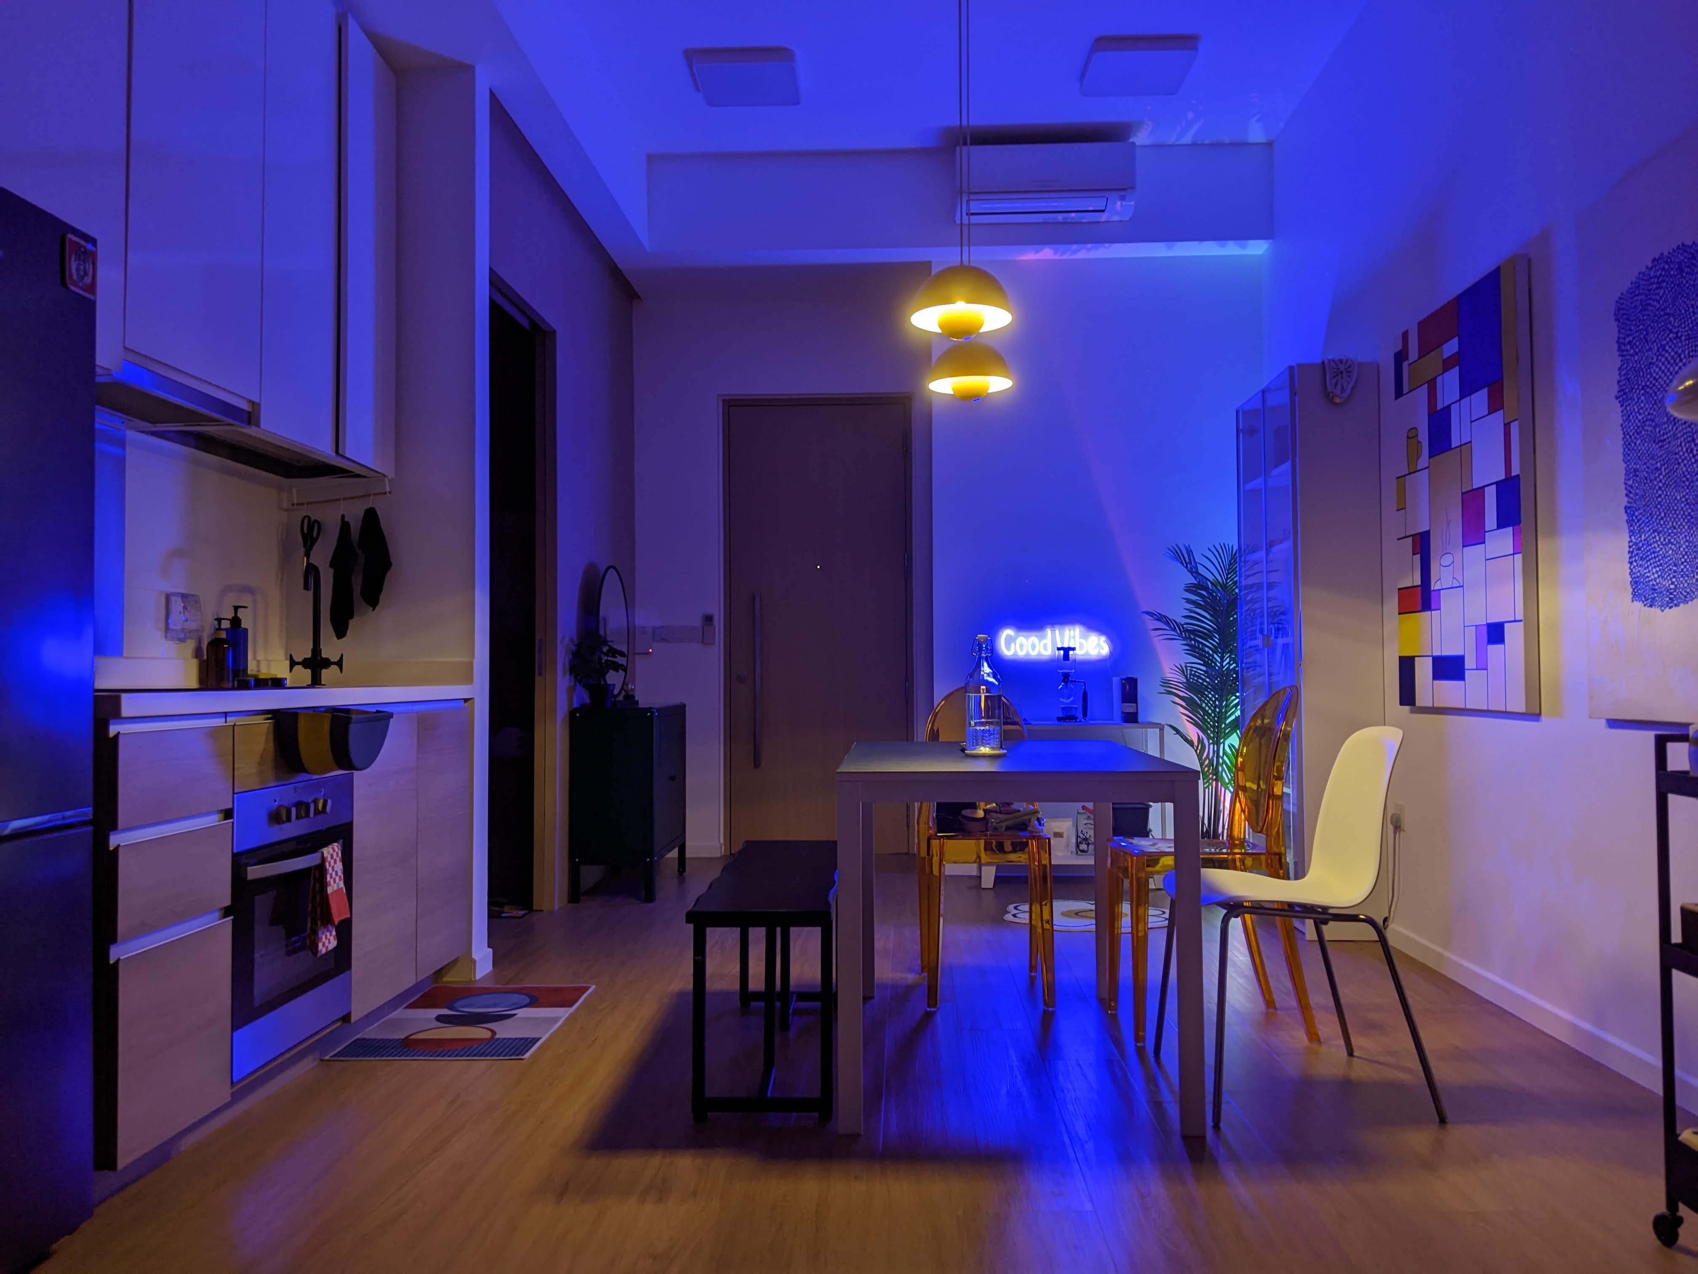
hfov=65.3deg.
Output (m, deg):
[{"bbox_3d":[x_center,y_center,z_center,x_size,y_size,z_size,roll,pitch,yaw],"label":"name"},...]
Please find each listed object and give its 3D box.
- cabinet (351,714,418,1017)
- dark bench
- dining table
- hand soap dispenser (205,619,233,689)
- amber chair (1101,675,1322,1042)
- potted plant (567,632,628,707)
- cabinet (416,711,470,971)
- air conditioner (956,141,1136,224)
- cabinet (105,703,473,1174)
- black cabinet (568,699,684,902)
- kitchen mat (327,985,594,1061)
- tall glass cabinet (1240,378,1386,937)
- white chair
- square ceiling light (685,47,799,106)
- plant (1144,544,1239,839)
[{"bbox_3d":[-1.489,0.570,3.495,0.550,0.780,0.430,0,-2,3],"label":"cabinet"},{"bbox_3d":[-0.160,0.813,3.317,0.315,0.453,1.200,0,-2,2],"label":"dark bench"},{"bbox_3d":[0.374,0.665,3.317,0.750,0.740,1.225,0,-2,2],"label":"dining table"},{"bbox_3d":[-1.617,0.042,3.405,0.062,0.178,0.060,0,-2,0],"label":"hand soap dispenser"},{"bbox_3d":[0.965,0.588,3.546,0.505,0.905,0.380,0,-2,-3],"label":"amber chair"},{"bbox_3d":[-1.087,0.144,5.740,0.225,0.335,0.225,0,-2,2],"label":"potted plant"},{"bbox_3d":[-1.469,0.580,3.934,0.550,0.780,0.450,0,-2,3],"label":"cabinet"},{"bbox_3d":[0.874,-2.031,5.938,0.785,0.285,0.215,0,-2,2],"label":"air conditioner"},{"bbox_3d":[-1.510,0.574,3.235,0.580,0.820,1.860,0,-2,3],"label":"cabinet"},{"bbox_3d":[-0.981,0.716,5.907,0.360,0.810,0.790,0,-2,3],"label":"black cabinet"},{"bbox_3d":[-1.032,1.050,3.651,0.500,0.008,0.800,0,-2,2],"label":"kitchen mat"},{"bbox_3d":[1.761,0.067,5.074,0.300,2.030,0.810,0,-2,3],"label":"tall glass cabinet"},{"bbox_3d":[0.991,0.614,3.028,0.550,0.830,0.500,0,-2,-2],"label":"white chair"},{"bbox_3d":[-0.395,-2.224,5.277,0.380,0.050,0.380,0,-2,2],"label":"square ceiling light"},{"bbox_3d":[1.618,0.347,5.767,0.560,1.510,0.560,0,-2,3],"label":"plant"}]

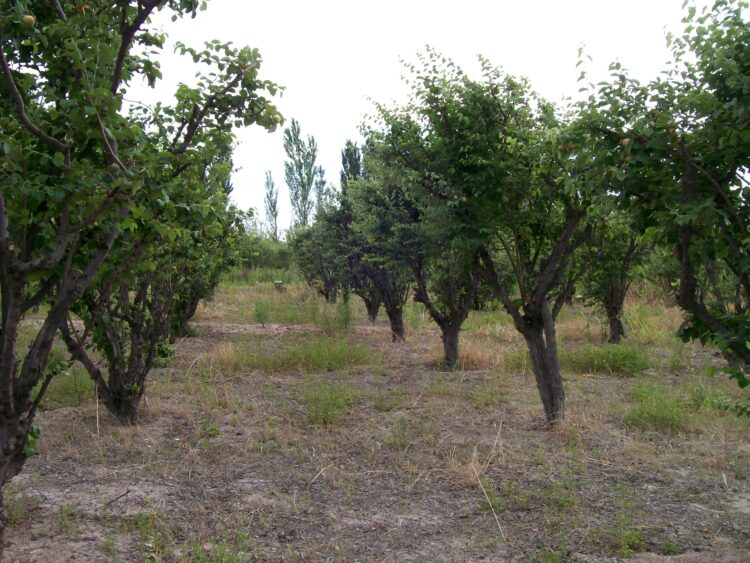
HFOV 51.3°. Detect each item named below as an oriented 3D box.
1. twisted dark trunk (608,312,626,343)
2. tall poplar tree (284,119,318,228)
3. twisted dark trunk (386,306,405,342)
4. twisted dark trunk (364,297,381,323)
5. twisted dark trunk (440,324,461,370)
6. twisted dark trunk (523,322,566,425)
[{"bbox_3d":[3.564,0.691,11.468,0.257,0.470,0.250,-1,3,-10],"label":"twisted dark trunk"},{"bbox_3d":[-5.841,-7.450,62.000,2.702,11.007,2.600,-1,3,-10],"label":"tall poplar tree"},{"bbox_3d":[0.308,0.647,11.740,0.263,0.542,0.250,-1,3,-10],"label":"twisted dark trunk"},{"bbox_3d":[-0.047,0.521,14.518,0.289,0.484,0.270,-1,3,-10],"label":"twisted dark trunk"},{"bbox_3d":[0.897,0.784,9.265,0.230,0.546,0.230,0,3,0],"label":"twisted dark trunk"},{"bbox_3d":[1.451,0.783,6.716,0.351,0.861,0.280,-1,3,-10],"label":"twisted dark trunk"}]

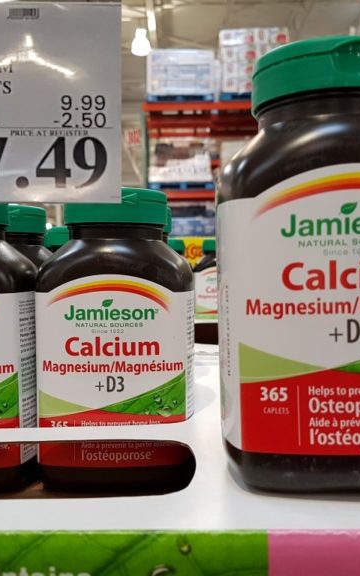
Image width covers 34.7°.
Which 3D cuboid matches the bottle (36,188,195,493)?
[{"bbox_3d":[-0.036,0.027,0.345,0.091,0.167,0.072,-1,3,1],"label":"bottle"}]

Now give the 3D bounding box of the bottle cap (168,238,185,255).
[{"bbox_3d":[-0.023,-0.070,0.963,0.061,0.020,0.061,-1,3,0],"label":"bottle cap"}]

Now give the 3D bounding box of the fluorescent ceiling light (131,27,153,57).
[{"bbox_3d":[-0.921,-5.874,13.800,0.467,0.650,0.467,-1,3,0],"label":"fluorescent ceiling light"}]

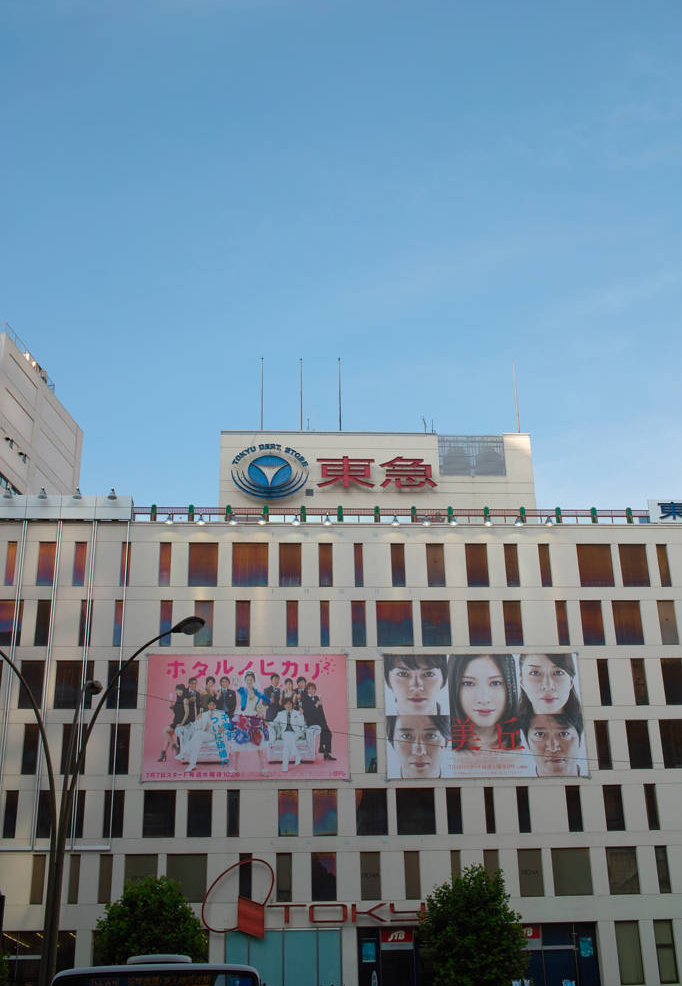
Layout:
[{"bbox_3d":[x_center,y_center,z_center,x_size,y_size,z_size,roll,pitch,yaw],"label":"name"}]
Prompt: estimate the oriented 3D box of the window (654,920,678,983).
[{"bbox_3d":[18.777,26.479,67.259,1.097,3.437,0.150,0,-21,-4],"label":"window"}]

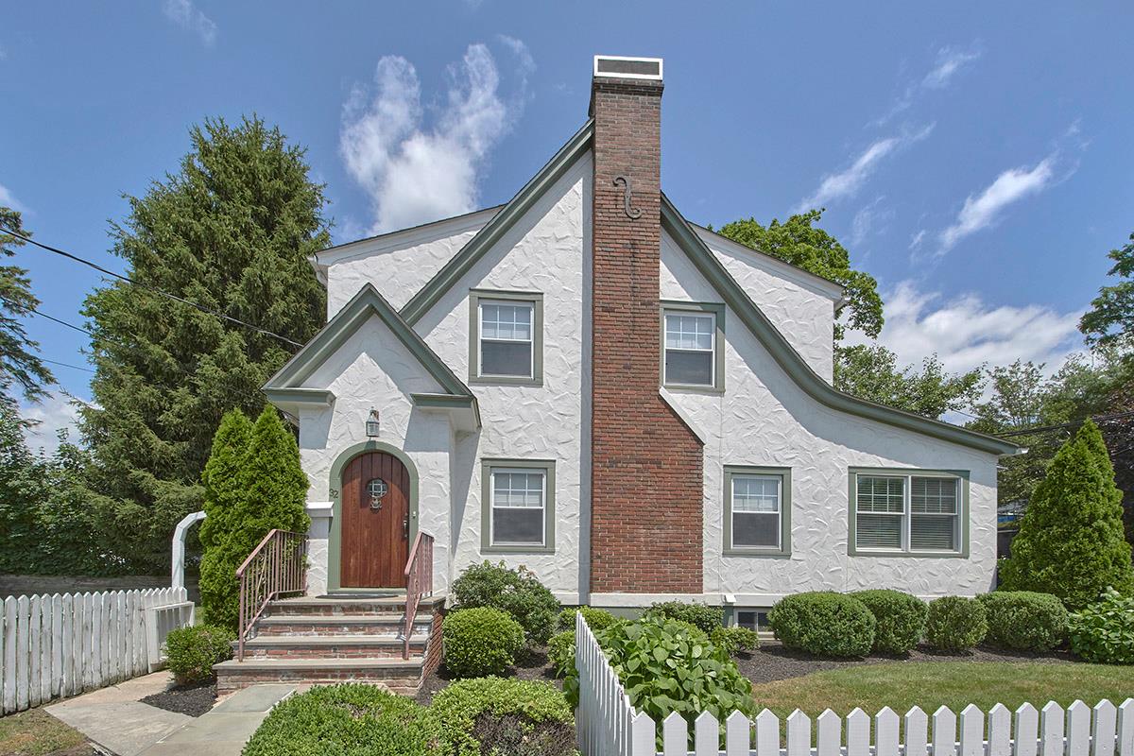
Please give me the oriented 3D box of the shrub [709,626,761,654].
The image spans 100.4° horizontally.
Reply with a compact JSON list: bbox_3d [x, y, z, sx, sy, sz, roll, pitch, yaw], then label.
[{"bbox_3d":[2.308,3.614,6.500,0.740,0.430,0.680,0,-3,-4],"label":"shrub"}]

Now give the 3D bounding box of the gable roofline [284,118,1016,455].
[{"bbox_3d":[1.650,-1.380,7.750,11.700,5.300,1.800,0,-3,-4],"label":"gable roofline"}]

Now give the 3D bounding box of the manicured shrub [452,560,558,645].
[{"bbox_3d":[-0.877,3.244,6.800,1.500,1.200,1.250,0,-3,-4],"label":"manicured shrub"}]

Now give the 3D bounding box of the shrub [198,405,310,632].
[{"bbox_3d":[-4.177,1.984,6.300,1.350,3.200,1.150,0,-3,-4],"label":"shrub"}]

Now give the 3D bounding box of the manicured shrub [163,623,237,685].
[{"bbox_3d":[-3.768,2.837,4.850,0.600,0.600,0.580,3,-17,-8],"label":"manicured shrub"}]

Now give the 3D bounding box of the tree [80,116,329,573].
[{"bbox_3d":[-10.354,-0.770,13.500,6.200,13.400,6.000,0,-3,-4],"label":"tree"}]

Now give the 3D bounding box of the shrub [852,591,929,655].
[{"bbox_3d":[4.773,3.638,7.050,1.050,0.920,1.050,0,-3,-4],"label":"shrub"}]

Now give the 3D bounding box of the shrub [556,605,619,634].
[{"bbox_3d":[0.290,3.476,6.750,0.900,0.500,0.750,0,-3,-4],"label":"shrub"}]

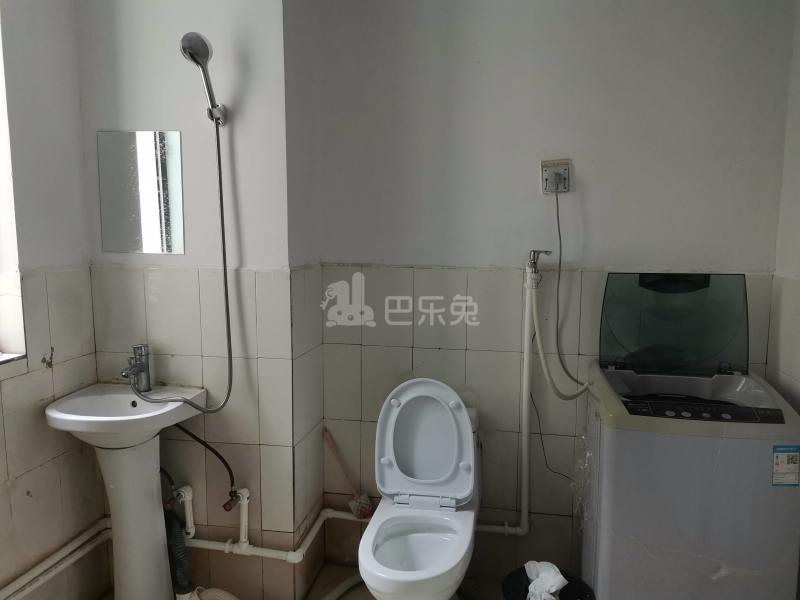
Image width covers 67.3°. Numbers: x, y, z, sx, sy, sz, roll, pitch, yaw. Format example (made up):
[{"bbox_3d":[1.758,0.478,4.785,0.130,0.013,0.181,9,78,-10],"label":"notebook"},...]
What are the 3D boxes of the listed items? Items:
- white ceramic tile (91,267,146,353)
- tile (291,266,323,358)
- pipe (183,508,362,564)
[{"bbox_3d":[-0.963,0.032,2.066,0.200,0.301,0.010,2,8,10],"label":"white ceramic tile"},{"bbox_3d":[-0.332,0.040,2.133,0.012,0.301,0.339,2,7,10],"label":"tile"},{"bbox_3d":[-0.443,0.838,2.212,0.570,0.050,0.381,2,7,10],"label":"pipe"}]

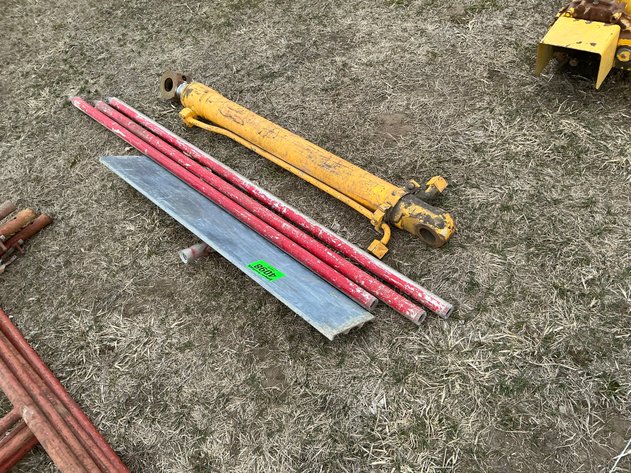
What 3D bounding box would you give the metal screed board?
[{"bbox_3d":[-0.435,-0.031,2.260,1.586,0.032,0.250,33,30,31],"label":"metal screed board"}]

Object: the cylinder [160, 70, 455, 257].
[{"bbox_3d":[-0.209,-0.522,2.724,2.183,0.210,0.540,33,51,31],"label":"cylinder"}]

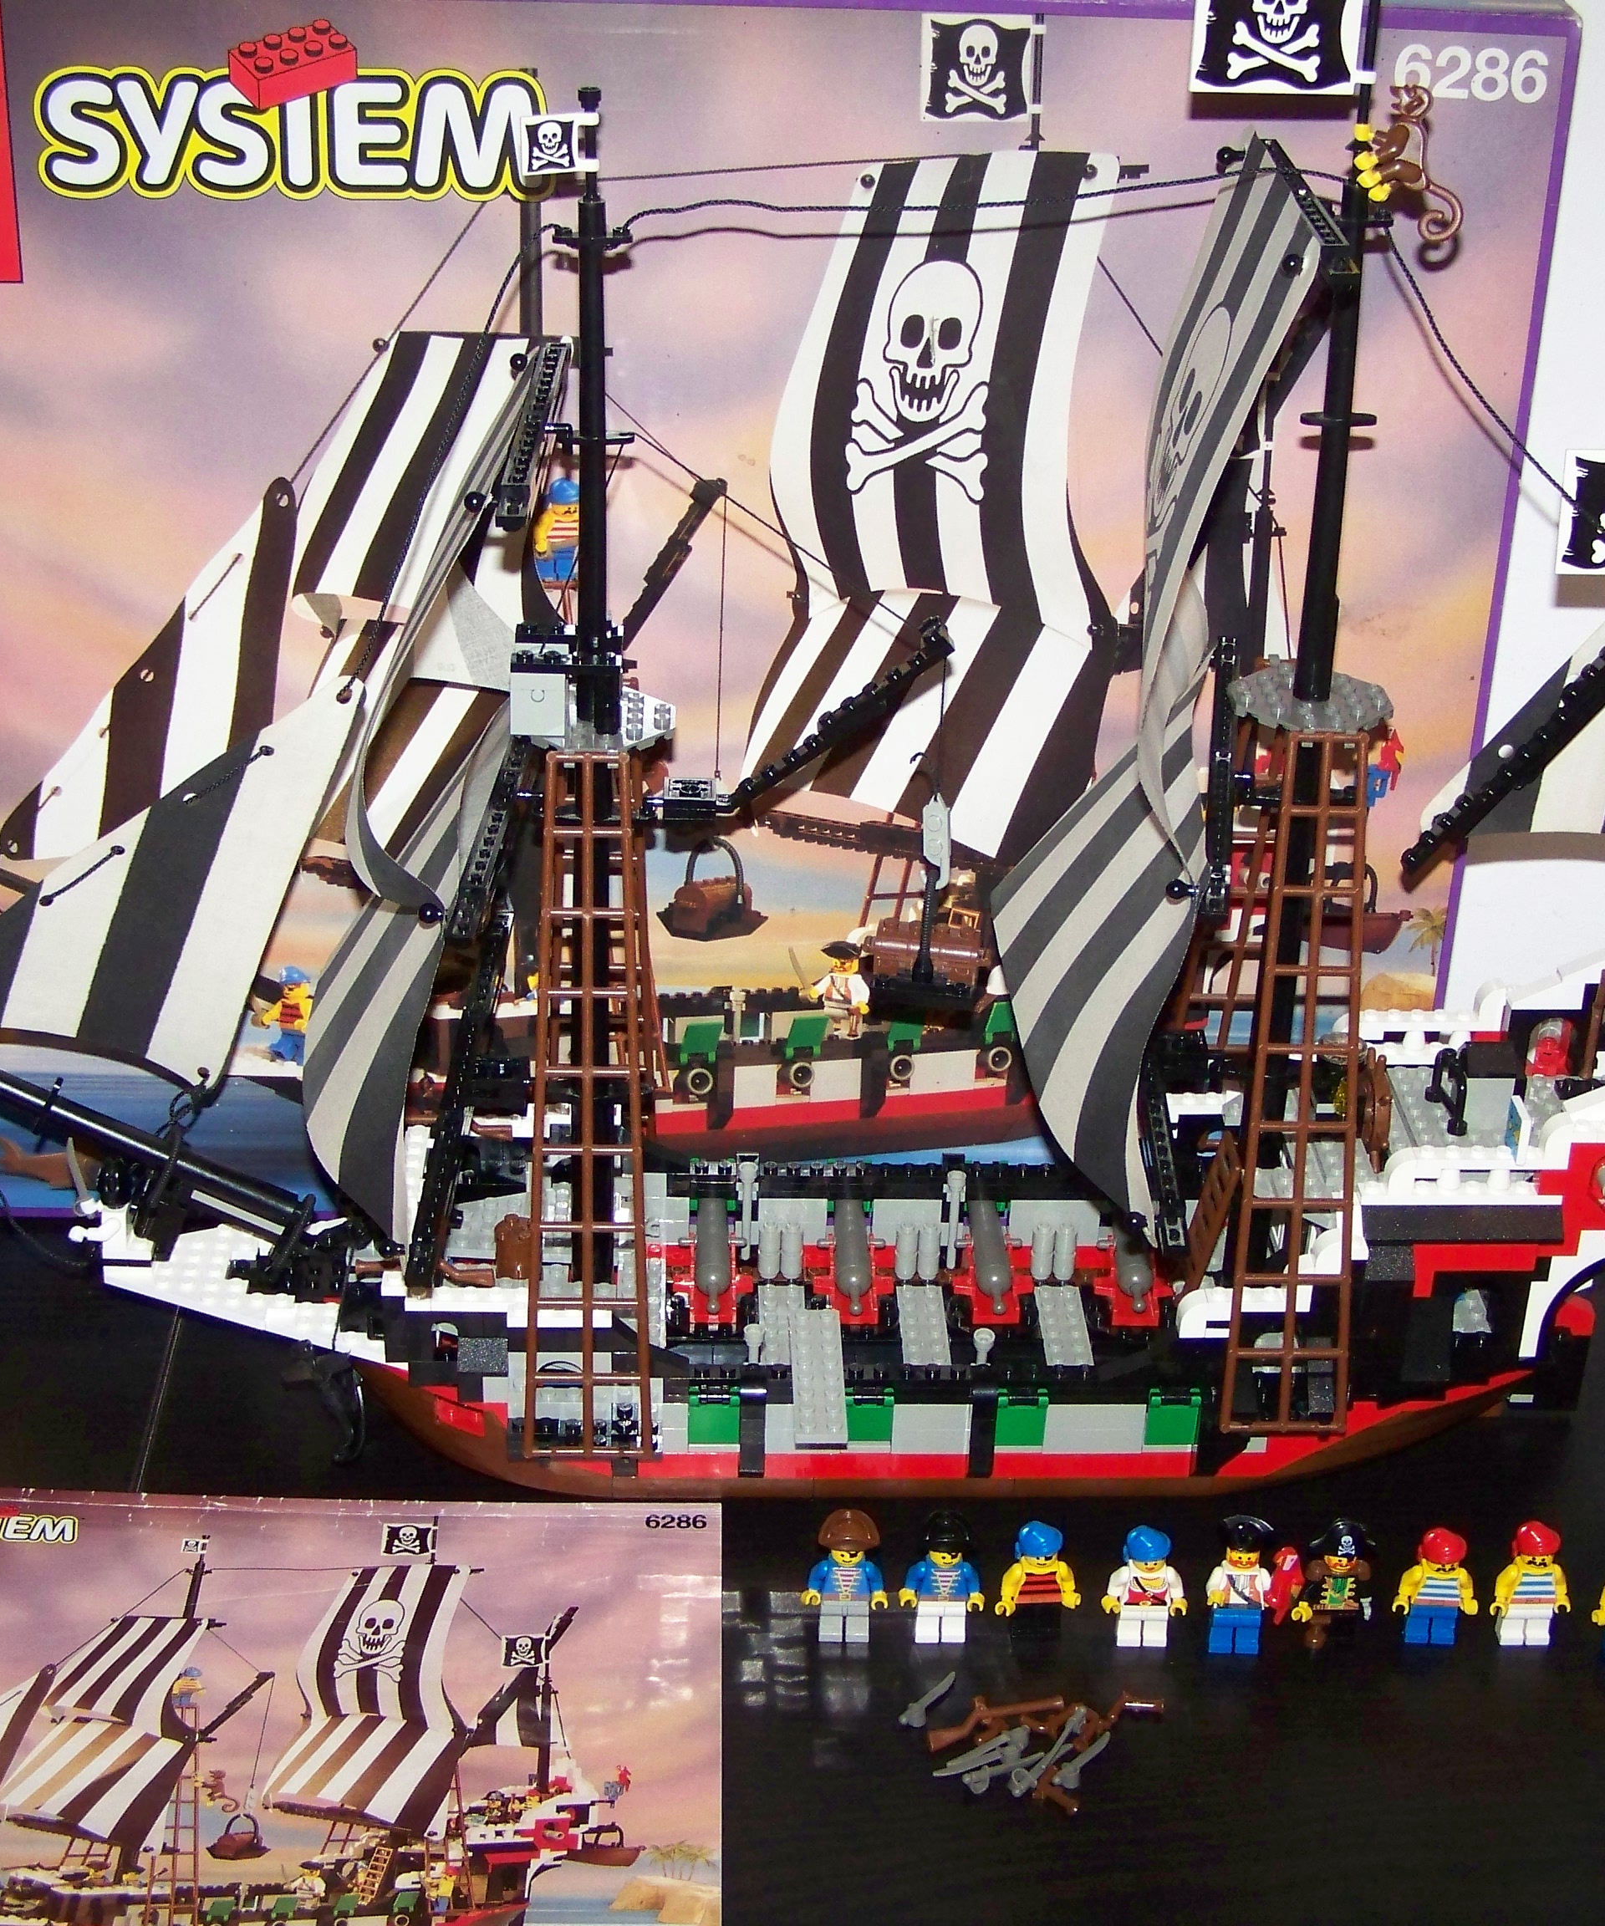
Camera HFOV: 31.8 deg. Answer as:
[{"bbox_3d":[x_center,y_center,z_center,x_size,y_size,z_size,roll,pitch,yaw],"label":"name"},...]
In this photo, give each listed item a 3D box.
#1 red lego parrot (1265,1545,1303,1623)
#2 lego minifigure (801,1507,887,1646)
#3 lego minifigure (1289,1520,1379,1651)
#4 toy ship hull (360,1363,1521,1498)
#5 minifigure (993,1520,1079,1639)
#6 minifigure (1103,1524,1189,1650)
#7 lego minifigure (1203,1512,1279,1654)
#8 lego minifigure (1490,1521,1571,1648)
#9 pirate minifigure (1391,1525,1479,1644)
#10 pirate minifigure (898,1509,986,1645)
[{"bbox_3d":[0.146,0.188,0.852,0.014,0.027,0.010,-16,33,-26],"label":"red lego parrot"},{"bbox_3d":[0.013,0.188,0.862,0.026,0.044,0.015,0,29,0],"label":"lego minifigure"},{"bbox_3d":[0.162,0.189,0.859,0.026,0.045,0.015,0,29,0],"label":"lego minifigure"},{"bbox_3d":[0.042,0.129,0.954,0.400,0.055,0.130,0,29,0],"label":"toy ship hull"},{"bbox_3d":[0.072,0.189,0.862,0.026,0.041,0.015,0,29,0],"label":"minifigure"},{"bbox_3d":[0.104,0.190,0.861,0.026,0.041,0.015,0,29,0],"label":"minifigure"},{"bbox_3d":[0.133,0.190,0.857,0.025,0.045,0.015,0,30,1],"label":"lego minifigure"},{"bbox_3d":[0.222,0.190,0.862,0.025,0.042,0.015,0,29,0],"label":"lego minifigure"},{"bbox_3d":[0.193,0.190,0.862,0.026,0.040,0.015,1,30,2],"label":"pirate minifigure"},{"bbox_3d":[0.042,0.188,0.862,0.026,0.044,0.015,0,29,0],"label":"pirate minifigure"}]

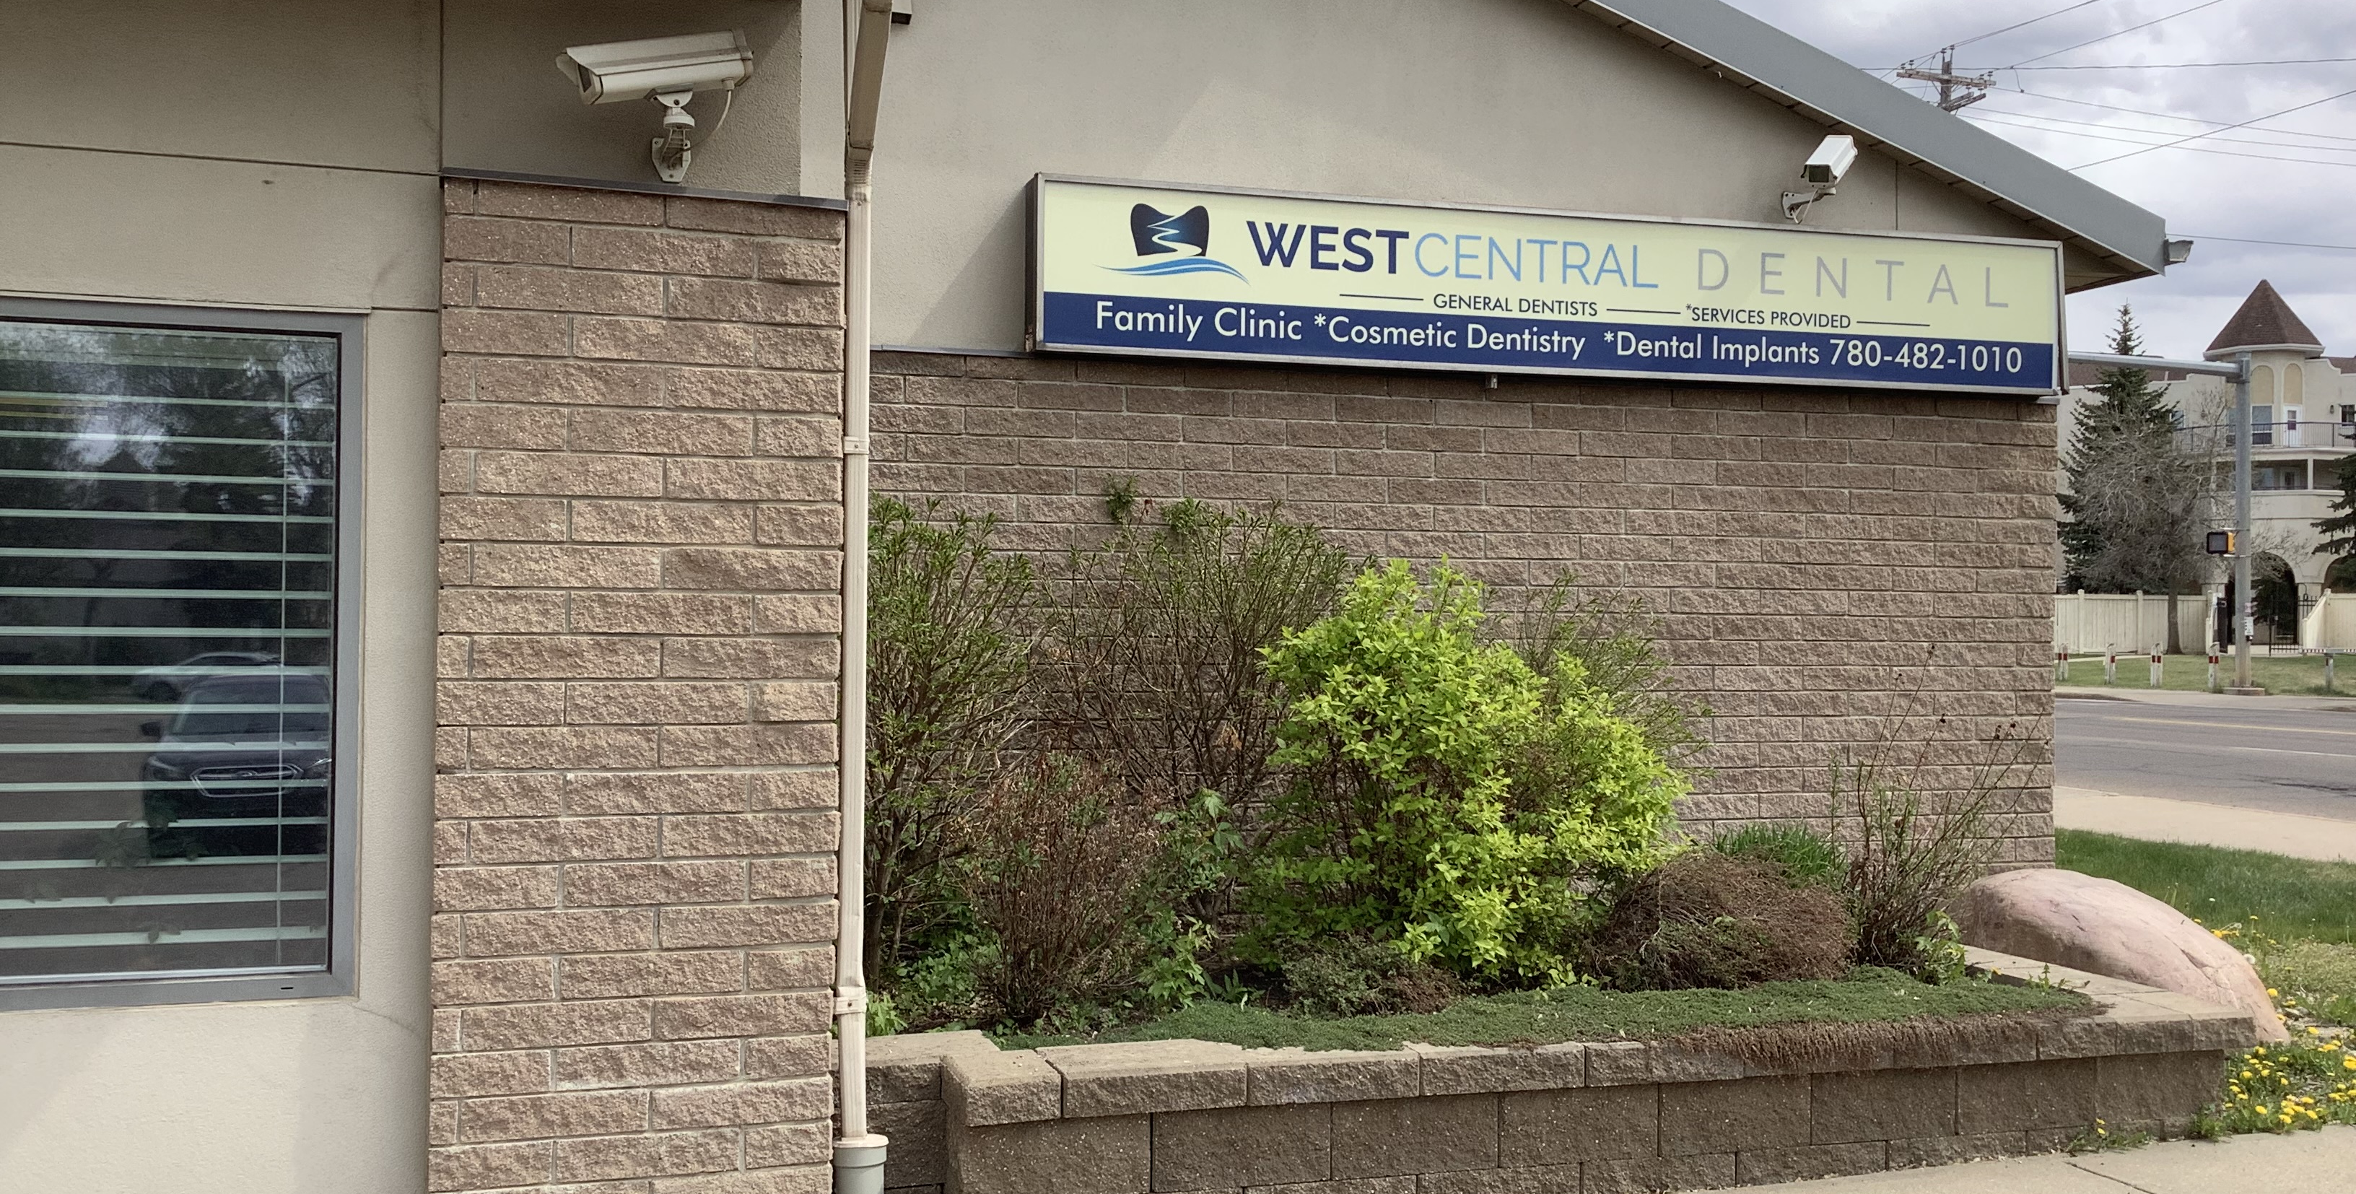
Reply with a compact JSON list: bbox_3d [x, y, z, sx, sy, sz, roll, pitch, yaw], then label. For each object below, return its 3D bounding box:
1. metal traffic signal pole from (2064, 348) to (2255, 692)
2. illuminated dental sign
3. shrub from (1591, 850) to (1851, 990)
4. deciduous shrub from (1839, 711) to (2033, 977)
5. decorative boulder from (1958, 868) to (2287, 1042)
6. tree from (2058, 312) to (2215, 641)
[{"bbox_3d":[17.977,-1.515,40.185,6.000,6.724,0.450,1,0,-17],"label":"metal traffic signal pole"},{"bbox_3d":[1.511,-1.125,7.969,4.230,0.615,0.230,1,0,-17],"label":"illuminated dental sign"},{"bbox_3d":[1.648,0.940,6.373,0.845,0.352,0.650,1,0,-17],"label":"shrub"},{"bbox_3d":[2.333,0.750,6.509,0.691,0.768,0.620,1,0,-17],"label":"deciduous shrub"},{"bbox_3d":[3.282,1.229,7.444,0.920,0.500,1.180,1,0,-17],"label":"decorative boulder"},{"bbox_3d":[29.738,-3.771,66.000,4.491,10.824,4.491,1,0,-17],"label":"tree"}]

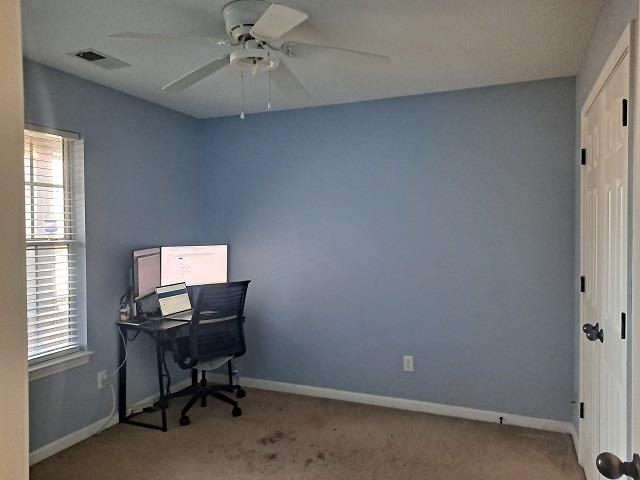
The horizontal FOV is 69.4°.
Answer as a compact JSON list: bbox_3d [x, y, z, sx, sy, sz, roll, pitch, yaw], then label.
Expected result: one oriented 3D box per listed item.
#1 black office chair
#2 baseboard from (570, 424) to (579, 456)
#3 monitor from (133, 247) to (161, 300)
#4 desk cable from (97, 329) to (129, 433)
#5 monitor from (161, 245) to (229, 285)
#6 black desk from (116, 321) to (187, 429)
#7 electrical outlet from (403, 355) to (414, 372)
[{"bbox_3d":[-0.892,0.822,3.626,0.650,1.015,0.660,-1,2,-42],"label":"black office chair"},{"bbox_3d":[1.663,1.293,3.006,0.016,0.081,0.375,0,1,23],"label":"baseboard"},{"bbox_3d":[-1.301,0.240,3.446,0.042,0.358,0.612,0,1,-3],"label":"monitor"},{"bbox_3d":[-1.467,0.986,3.275,0.120,0.710,0.190,0,1,23],"label":"desk cable"},{"bbox_3d":[-1.064,0.221,3.939,0.612,0.358,0.042,-1,2,-40],"label":"monitor"},{"bbox_3d":[-1.097,0.964,3.694,0.470,0.730,0.910,0,1,23],"label":"black desk"},{"bbox_3d":[0.688,0.964,3.605,0.072,0.116,0.010,0,1,23],"label":"electrical outlet"}]

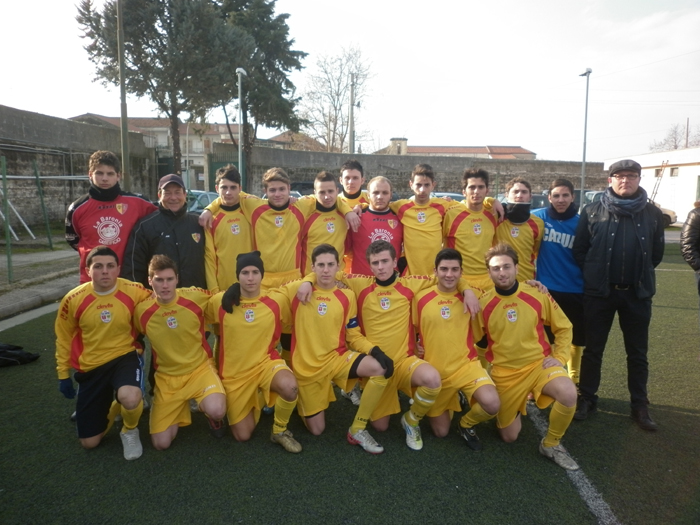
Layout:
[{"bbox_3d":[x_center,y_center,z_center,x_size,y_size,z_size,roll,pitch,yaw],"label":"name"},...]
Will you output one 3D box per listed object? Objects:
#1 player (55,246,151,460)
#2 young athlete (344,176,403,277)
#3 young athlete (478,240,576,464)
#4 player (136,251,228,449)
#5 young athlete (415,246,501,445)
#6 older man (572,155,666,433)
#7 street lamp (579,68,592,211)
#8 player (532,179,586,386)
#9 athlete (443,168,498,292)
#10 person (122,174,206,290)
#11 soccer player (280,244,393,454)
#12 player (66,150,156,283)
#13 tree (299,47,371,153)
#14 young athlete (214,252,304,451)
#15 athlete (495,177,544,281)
[{"bbox_3d":[-1.469,0.505,3.507,0.600,1.180,0.780,-1,7,-14],"label":"player"},{"bbox_3d":[0.190,0.233,4.084,0.520,1.660,0.320,0,7,0],"label":"young athlete"},{"bbox_3d":[1.066,0.524,3.503,0.600,1.220,0.820,0,7,-2],"label":"young athlete"},{"bbox_3d":[-1.045,0.545,3.486,0.580,1.170,0.740,-1,7,-12],"label":"player"},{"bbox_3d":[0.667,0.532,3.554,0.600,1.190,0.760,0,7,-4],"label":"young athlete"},{"bbox_3d":[1.847,0.204,3.917,0.570,1.800,0.400,4,7,22],"label":"older man"},{"bbox_3d":[8.995,-4.107,21.648,0.350,6.450,0.500,6,8,37],"label":"street lamp"},{"bbox_3d":[1.595,0.217,4.253,0.520,1.660,0.320,1,7,8],"label":"player"},{"bbox_3d":[0.897,0.172,4.298,0.550,1.740,0.360,1,7,3],"label":"athlete"},{"bbox_3d":[-1.284,0.200,4.074,0.580,1.660,0.380,-1,7,-16],"label":"person"},{"bbox_3d":[-0.069,0.497,3.704,0.660,1.200,0.800,0,7,-11],"label":"soccer player"},{"bbox_3d":[-1.613,0.152,3.878,0.600,1.790,0.380,-1,7,-16],"label":"player"},{"bbox_3d":[-0.858,-7.373,34.381,4.600,9.800,4.400,0,7,0],"label":"tree"},{"bbox_3d":[-0.599,0.505,3.686,0.580,1.170,0.800,0,7,-13],"label":"young athlete"},{"bbox_3d":[1.265,0.212,4.202,0.520,1.680,0.330,1,7,8],"label":"athlete"}]

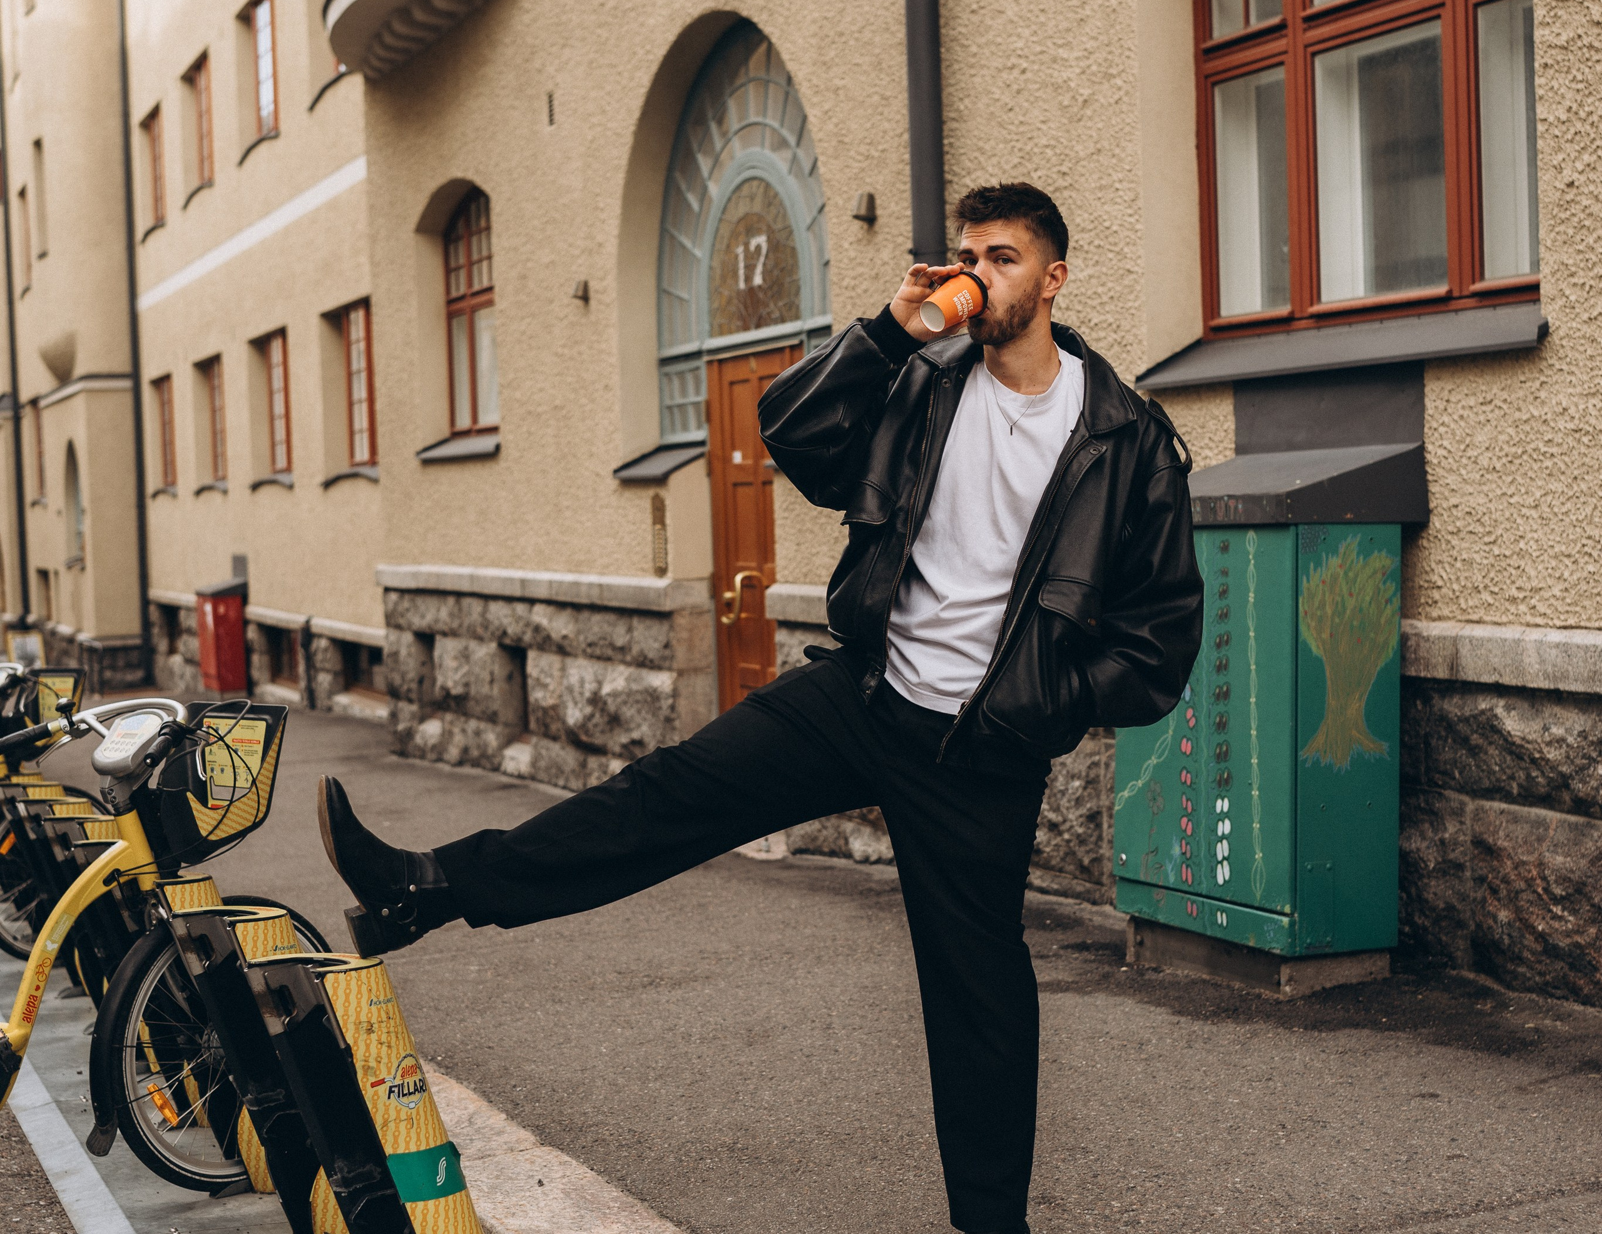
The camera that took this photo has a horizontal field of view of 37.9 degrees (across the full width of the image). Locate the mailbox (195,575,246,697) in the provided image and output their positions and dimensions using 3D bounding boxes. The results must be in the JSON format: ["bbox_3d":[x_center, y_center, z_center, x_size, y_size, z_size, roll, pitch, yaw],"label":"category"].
[{"bbox_3d":[-6.551,0.199,26.361,0.380,1.240,0.980,-3,3,-24],"label":"mailbox"}]

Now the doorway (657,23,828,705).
[{"bbox_3d":[-0.198,-0.946,10.823,0.250,3.620,2.530,-3,3,-24],"label":"doorway"}]

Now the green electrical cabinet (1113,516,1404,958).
[{"bbox_3d":[1.241,0.304,6.482,0.335,1.120,0.840,-3,3,-25],"label":"green electrical cabinet"}]

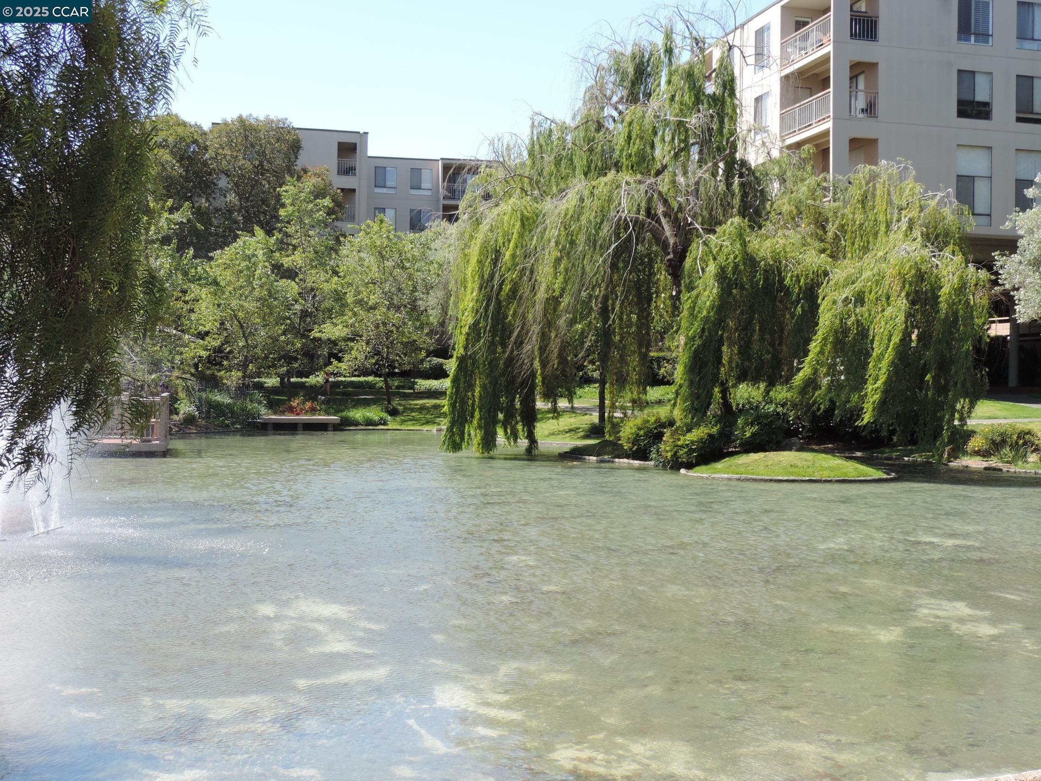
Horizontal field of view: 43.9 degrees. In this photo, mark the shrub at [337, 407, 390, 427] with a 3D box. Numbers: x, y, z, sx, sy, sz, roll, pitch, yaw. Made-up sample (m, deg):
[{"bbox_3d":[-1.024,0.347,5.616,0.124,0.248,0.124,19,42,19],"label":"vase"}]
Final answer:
[{"bbox_3d":[-6.458,1.087,53.200,2.170,0.820,1.400,0,0,0],"label":"shrub"}]

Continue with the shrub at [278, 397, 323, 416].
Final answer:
[{"bbox_3d":[-9.255,0.656,54.300,1.880,0.820,1.300,0,0,0],"label":"shrub"}]

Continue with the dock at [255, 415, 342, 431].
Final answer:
[{"bbox_3d":[-8.912,1.334,52.000,3.250,0.530,2.200,0,0,0],"label":"dock"}]

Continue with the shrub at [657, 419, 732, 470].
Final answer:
[{"bbox_3d":[3.809,1.165,28.500,1.660,1.140,1.450,0,0,0],"label":"shrub"}]

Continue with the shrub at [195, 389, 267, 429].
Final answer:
[{"bbox_3d":[-11.342,0.719,50.800,2.920,1.520,1.800,0,0,0],"label":"shrub"}]

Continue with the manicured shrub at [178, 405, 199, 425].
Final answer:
[{"bbox_3d":[-12.553,0.951,48.800,0.780,0.780,0.750,0,0,0],"label":"manicured shrub"}]

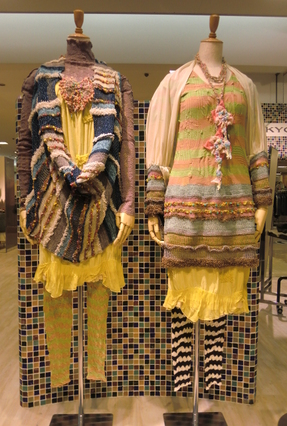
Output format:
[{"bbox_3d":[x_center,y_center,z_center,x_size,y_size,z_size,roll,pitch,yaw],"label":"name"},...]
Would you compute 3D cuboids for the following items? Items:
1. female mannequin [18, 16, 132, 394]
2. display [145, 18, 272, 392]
[{"bbox_3d":[-0.291,-0.032,1.370,0.500,1.580,0.320,0,3,-3],"label":"female mannequin"},{"bbox_3d":[0.279,-0.032,1.370,0.535,1.600,0.320,0,3,-2],"label":"display"}]

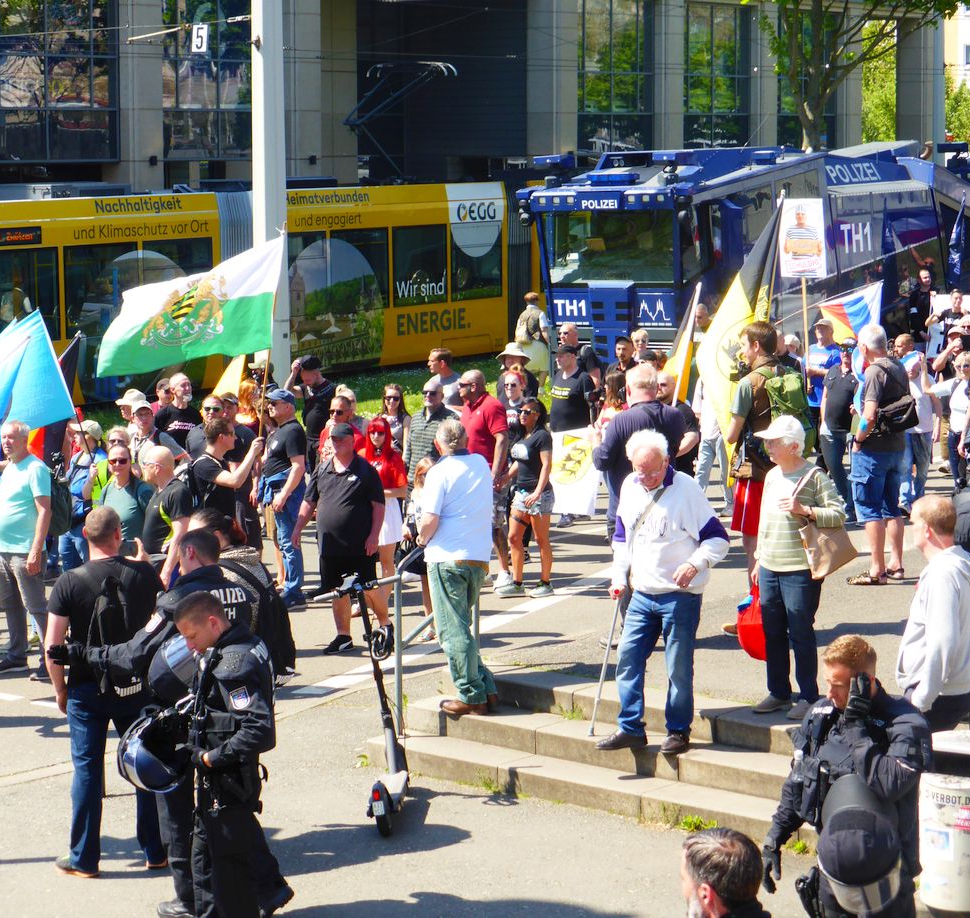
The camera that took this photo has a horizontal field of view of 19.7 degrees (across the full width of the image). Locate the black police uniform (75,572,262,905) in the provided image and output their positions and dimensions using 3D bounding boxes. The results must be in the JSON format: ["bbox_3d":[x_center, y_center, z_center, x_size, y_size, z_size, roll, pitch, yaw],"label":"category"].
[{"bbox_3d":[-1.463,1.289,13.007,0.660,1.595,0.680,6,9,40],"label":"black police uniform"}]

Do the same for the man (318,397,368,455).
[{"bbox_3d":[-1.197,0.352,23.148,0.530,1.746,0.380,3,7,22],"label":"man"}]

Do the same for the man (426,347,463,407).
[{"bbox_3d":[-0.404,-0.253,28.596,0.380,1.780,0.520,-3,7,-25],"label":"man"}]

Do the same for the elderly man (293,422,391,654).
[{"bbox_3d":[-1.089,0.590,21.494,0.660,1.750,0.420,3,7,22],"label":"elderly man"}]

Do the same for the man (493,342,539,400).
[{"bbox_3d":[0.302,-0.234,26.897,0.540,1.760,0.360,1,6,6],"label":"man"}]

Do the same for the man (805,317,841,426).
[{"bbox_3d":[3.342,-0.495,27.496,0.530,1.778,0.380,2,7,20],"label":"man"}]

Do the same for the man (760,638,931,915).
[{"bbox_3d":[1.281,1.537,9.843,0.600,1.842,0.470,3,7,25],"label":"man"}]

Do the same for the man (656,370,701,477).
[{"bbox_3d":[1.646,0.110,24.396,0.580,1.770,0.400,3,7,26],"label":"man"}]

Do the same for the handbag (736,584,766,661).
[{"bbox_3d":[1.469,0.878,15.000,0.280,0.420,0.160,-5,8,-33],"label":"handbag"}]

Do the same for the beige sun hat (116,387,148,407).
[{"bbox_3d":[-2.784,-0.488,22.000,0.260,0.145,0.190,-3,7,-23],"label":"beige sun hat"}]

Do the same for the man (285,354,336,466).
[{"bbox_3d":[-1.710,-0.158,27.695,0.550,1.760,0.420,3,7,23],"label":"man"}]

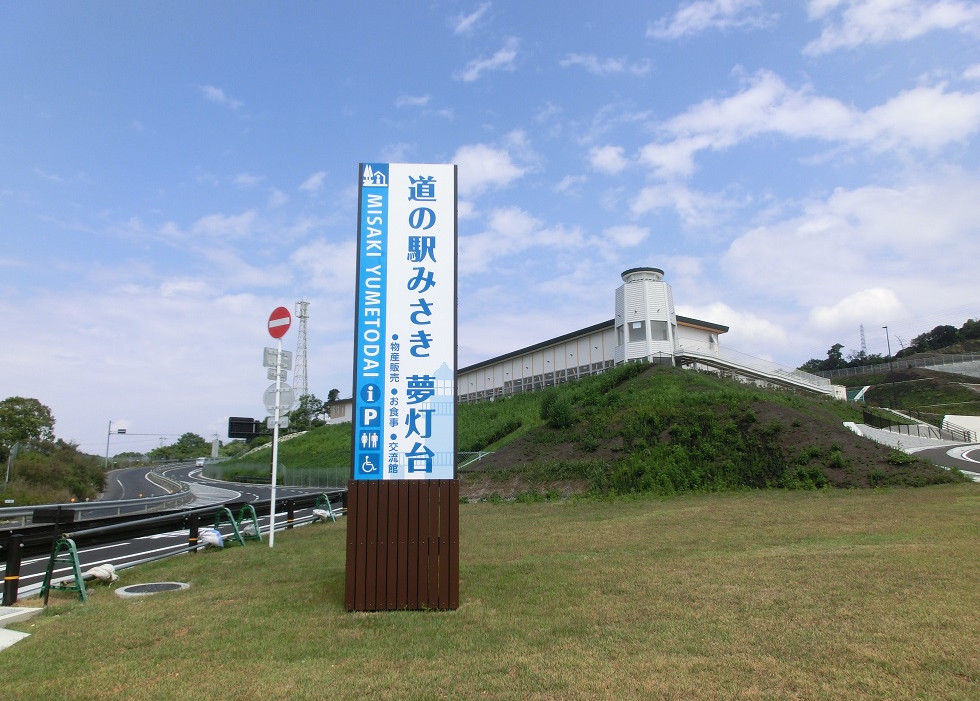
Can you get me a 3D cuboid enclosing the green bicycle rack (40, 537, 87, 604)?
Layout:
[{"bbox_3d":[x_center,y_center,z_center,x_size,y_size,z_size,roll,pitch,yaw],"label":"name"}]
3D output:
[{"bbox_3d":[-4.645,2.394,7.400,0.470,0.670,0.080,-1,-9,5],"label":"green bicycle rack"}]

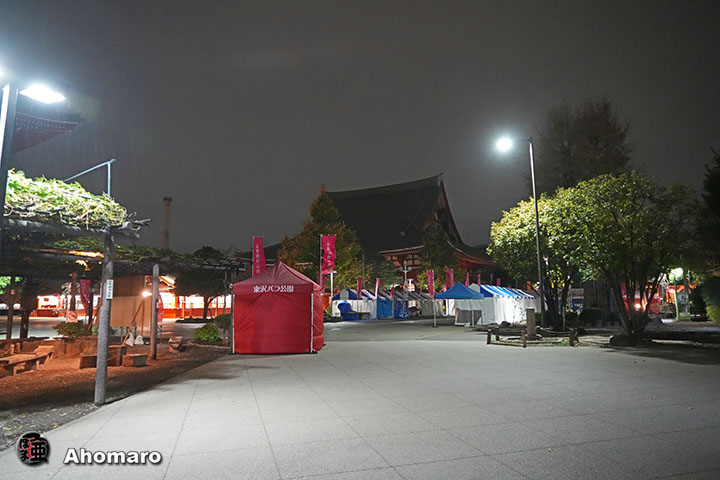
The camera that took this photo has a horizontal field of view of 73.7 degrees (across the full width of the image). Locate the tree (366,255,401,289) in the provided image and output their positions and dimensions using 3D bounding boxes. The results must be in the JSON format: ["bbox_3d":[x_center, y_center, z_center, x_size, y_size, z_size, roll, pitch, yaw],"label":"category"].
[{"bbox_3d":[2.938,5.375,60.000,4.600,7.000,4.600,-1,-7,0],"label":"tree"}]

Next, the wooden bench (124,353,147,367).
[{"bbox_3d":[-5.834,3.097,12.446,0.520,0.340,0.420,-6,-8,31],"label":"wooden bench"}]

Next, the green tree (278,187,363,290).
[{"bbox_3d":[-4.476,1.170,54.295,9.400,14.700,9.200,-1,-7,0],"label":"green tree"}]

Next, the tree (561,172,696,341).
[{"bbox_3d":[9.565,0.552,17.100,4.600,5.750,4.600,-1,-7,0],"label":"tree"}]

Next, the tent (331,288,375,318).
[{"bbox_3d":[-0.536,5.280,39.600,2.750,2.500,2.600,-6,-8,32],"label":"tent"}]

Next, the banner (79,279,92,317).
[{"bbox_3d":[-12.485,2.666,21.872,0.550,1.720,0.080,1,-8,-17],"label":"banner"}]

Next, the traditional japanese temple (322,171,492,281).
[{"bbox_3d":[3.229,0.630,109.511,45.500,29.200,46.000,-5,-8,28],"label":"traditional japanese temple"}]

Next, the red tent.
[{"bbox_3d":[-2.653,2.203,16.159,2.500,2.920,2.500,-2,-7,3],"label":"red tent"}]

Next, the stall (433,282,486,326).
[{"bbox_3d":[5.934,3.814,28.531,2.300,2.620,2.300,-5,-8,26],"label":"stall"}]

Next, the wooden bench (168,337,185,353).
[{"bbox_3d":[-6.124,3.456,15.950,0.420,0.420,2.000,1,-7,-16],"label":"wooden bench"}]

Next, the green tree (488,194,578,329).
[{"bbox_3d":[7.735,0.975,20.800,4.400,5.700,4.400,-1,-7,0],"label":"green tree"}]

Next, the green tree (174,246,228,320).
[{"bbox_3d":[-12.713,3.489,38.500,4.300,5.900,4.300,-1,-7,0],"label":"green tree"}]

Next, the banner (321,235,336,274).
[{"bbox_3d":[-1.178,0.549,18.077,0.600,1.520,0.060,-2,-7,6],"label":"banner"}]

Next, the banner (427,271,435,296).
[{"bbox_3d":[4.406,2.719,30.000,0.460,1.650,0.080,-1,-7,0],"label":"banner"}]

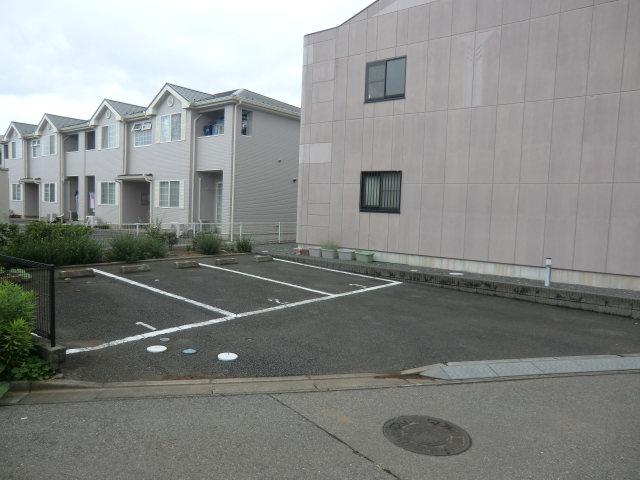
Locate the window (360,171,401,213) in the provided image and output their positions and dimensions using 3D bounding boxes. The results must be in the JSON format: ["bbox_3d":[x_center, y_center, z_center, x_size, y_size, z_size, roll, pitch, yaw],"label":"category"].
[{"bbox_3d":[1.695,-1.344,12.475,1.299,1.180,0.120,5,6,36],"label":"window"}]

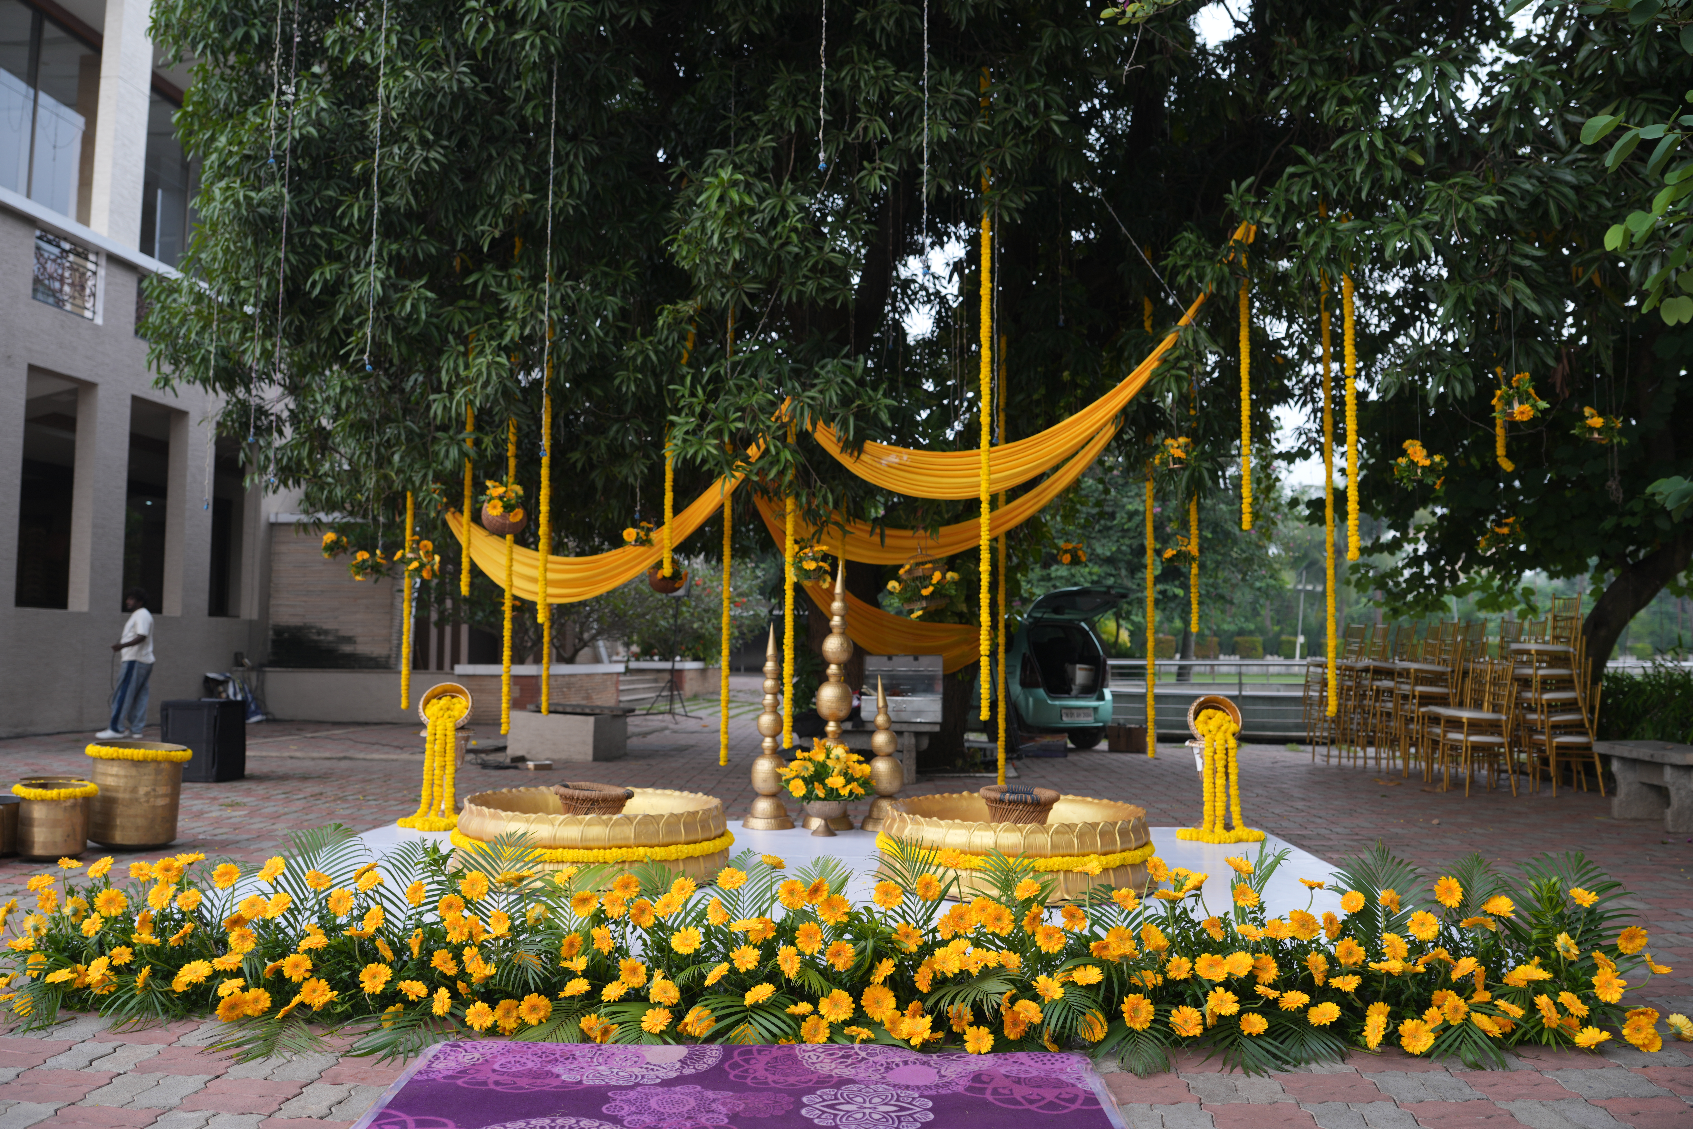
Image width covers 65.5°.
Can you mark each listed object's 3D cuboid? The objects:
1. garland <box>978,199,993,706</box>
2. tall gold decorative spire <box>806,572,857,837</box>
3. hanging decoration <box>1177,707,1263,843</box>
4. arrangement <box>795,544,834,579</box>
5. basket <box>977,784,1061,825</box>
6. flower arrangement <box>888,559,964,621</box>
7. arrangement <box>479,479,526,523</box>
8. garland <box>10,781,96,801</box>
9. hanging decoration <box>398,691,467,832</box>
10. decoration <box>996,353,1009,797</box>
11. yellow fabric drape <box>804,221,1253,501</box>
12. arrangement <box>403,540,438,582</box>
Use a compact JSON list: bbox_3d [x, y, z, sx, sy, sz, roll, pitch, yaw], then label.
[{"bbox_3d":[0.691,-0.552,6.555,0.060,2.620,0.060,1,-4,0],"label":"garland"},{"bbox_3d":[-0.075,0.782,7.948,0.314,1.597,0.314,2,-3,0],"label":"tall gold decorative spire"},{"bbox_3d":[1.912,1.074,6.750,0.440,0.670,0.270,0,-4,3],"label":"hanging decoration"},{"bbox_3d":[-0.224,-0.022,8.750,0.280,0.250,0.270,0,-4,0],"label":"arrangement"},{"bbox_3d":[0.828,1.261,6.280,0.387,0.401,0.387,0,-3,0],"label":"basket"},{"bbox_3d":[0.567,0.179,9.400,0.530,0.460,0.480,0,-4,0],"label":"flower arrangement"},{"bbox_3d":[-1.933,-0.353,7.400,0.255,0.240,0.250,0,-4,0],"label":"arrangement"},{"bbox_3d":[-4.143,1.188,6.898,0.437,0.060,0.437,0,-3,0],"label":"garland"},{"bbox_3d":[-2.218,1.045,7.063,0.380,0.760,0.380,1,-4,0],"label":"hanging decoration"},{"bbox_3d":[1.184,-0.005,10.000,0.060,3.413,0.060,0,-3,0],"label":"decoration"},{"bbox_3d":[1.013,-1.147,7.399,2.500,1.550,0.550,1,-4,0],"label":"yellow fabric drape"},{"bbox_3d":[-2.659,-0.029,8.221,0.260,0.270,0.240,1,-4,0],"label":"arrangement"}]

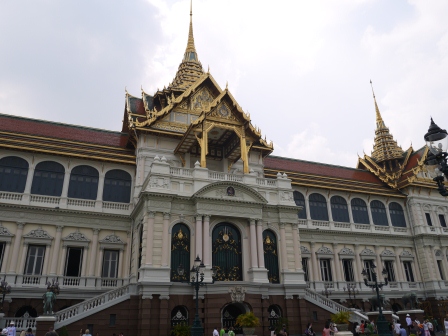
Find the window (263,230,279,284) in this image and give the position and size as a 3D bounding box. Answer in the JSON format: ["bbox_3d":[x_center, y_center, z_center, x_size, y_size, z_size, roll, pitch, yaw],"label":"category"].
[{"bbox_3d":[4.610,8.741,36.066,1.680,5.320,0.300,8,-26,-19],"label":"window"}]

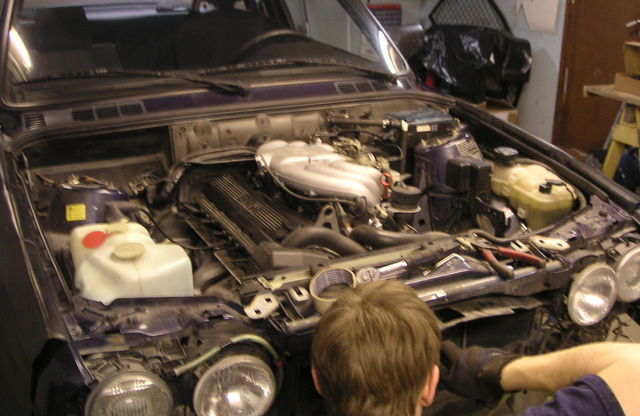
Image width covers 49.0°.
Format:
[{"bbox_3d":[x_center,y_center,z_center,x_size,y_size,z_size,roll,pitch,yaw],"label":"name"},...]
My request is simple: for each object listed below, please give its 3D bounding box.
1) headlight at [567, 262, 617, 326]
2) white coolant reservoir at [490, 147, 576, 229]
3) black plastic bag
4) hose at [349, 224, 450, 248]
[{"bbox_3d":[0.592,0.182,1.578,0.150,0.150,0.090,-11,21,-24],"label":"headlight"},{"bbox_3d":[0.550,-0.048,1.880,0.150,0.180,0.240,-10,20,-21],"label":"white coolant reservoir"},{"bbox_3d":[0.924,-0.842,4.150,0.580,0.460,0.420,-10,21,-21],"label":"black plastic bag"},{"bbox_3d":[0.187,0.066,1.650,0.240,0.060,0.065,-2,19,1],"label":"hose"}]

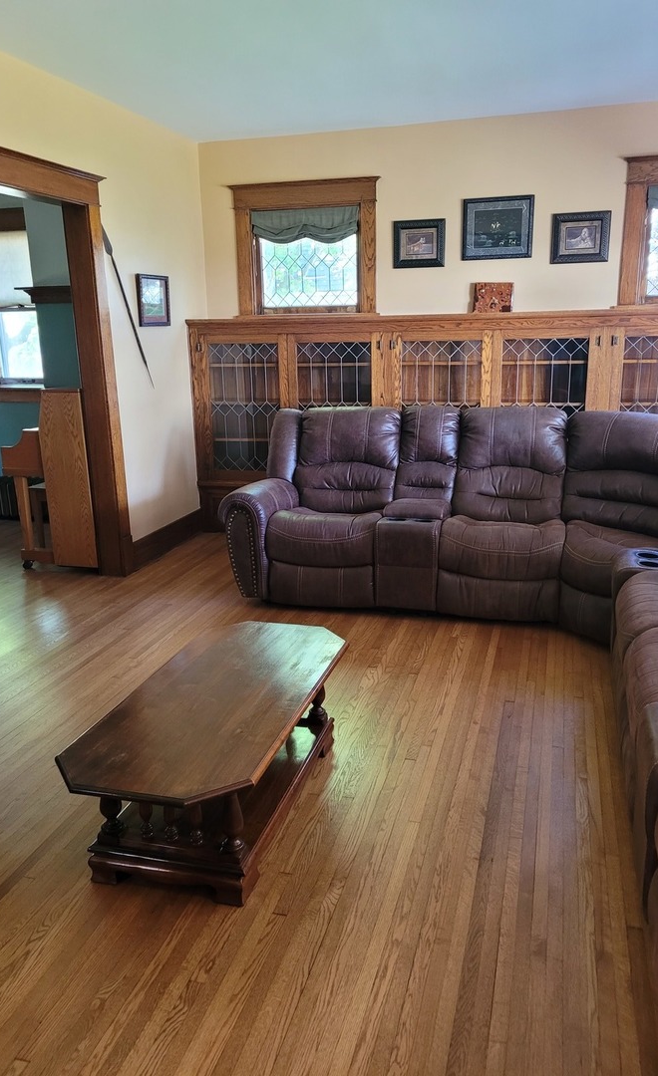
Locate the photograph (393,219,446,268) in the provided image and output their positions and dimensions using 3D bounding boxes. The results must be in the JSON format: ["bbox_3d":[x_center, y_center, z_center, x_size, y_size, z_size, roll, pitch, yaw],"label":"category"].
[{"bbox_3d":[0.609,-1.972,5.427,0.346,0.302,0.030,3,16,16],"label":"photograph"}]

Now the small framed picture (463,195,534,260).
[{"bbox_3d":[1.100,-2.017,5.271,0.450,0.378,0.030,3,16,16],"label":"small framed picture"}]

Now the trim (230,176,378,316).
[{"bbox_3d":[-0.165,-2.011,5.632,1.070,0.875,0.080,3,16,16],"label":"trim"}]

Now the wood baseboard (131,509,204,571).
[{"bbox_3d":[-1.094,-0.010,5.510,0.023,0.190,0.980,3,16,16],"label":"wood baseboard"}]

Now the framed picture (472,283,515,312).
[{"bbox_3d":[1.075,-1.569,5.289,0.250,0.190,0.025,3,8,16],"label":"framed picture"}]

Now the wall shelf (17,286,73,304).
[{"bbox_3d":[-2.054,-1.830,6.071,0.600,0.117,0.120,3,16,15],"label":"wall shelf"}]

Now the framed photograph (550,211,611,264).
[{"bbox_3d":[1.603,-1.913,5.153,0.353,0.302,0.030,3,16,16],"label":"framed photograph"}]

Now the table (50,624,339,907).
[{"bbox_3d":[-0.323,0.657,2.554,0.555,0.388,1.165,3,16,16],"label":"table"}]

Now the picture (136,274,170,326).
[{"bbox_3d":[-1.113,-1.512,5.163,0.025,0.310,0.390,3,16,16],"label":"picture"}]

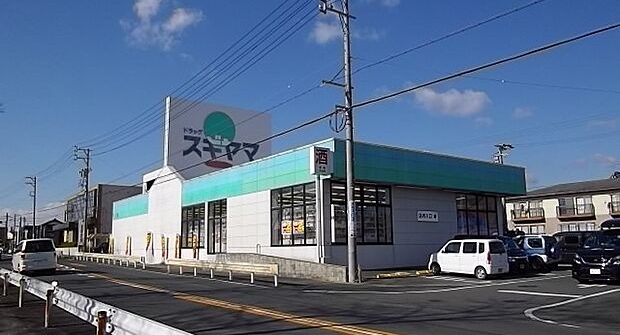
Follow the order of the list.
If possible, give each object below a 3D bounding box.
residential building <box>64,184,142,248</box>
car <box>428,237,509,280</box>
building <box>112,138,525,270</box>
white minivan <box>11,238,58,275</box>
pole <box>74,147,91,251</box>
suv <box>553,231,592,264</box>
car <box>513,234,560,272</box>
[{"bbox_3d":[-27.991,8.502,71.078,11.000,8.800,23.000,6,-11,-36],"label":"residential building"},{"bbox_3d":[7.028,4.066,21.687,1.480,1.650,3.400,6,-11,-36],"label":"car"},{"bbox_3d":[-2.815,4.766,40.522,16.400,6.250,35.000,6,-11,-36],"label":"building"},{"bbox_3d":[-15.625,5.083,27.420,1.700,1.820,4.500,6,-11,-36],"label":"white minivan"},{"bbox_3d":[-25.730,4.115,55.173,2.200,12.300,0.600,6,-11,-36],"label":"pole"},{"bbox_3d":[14.666,4.569,26.580,1.750,1.820,4.400,6,-11,-36],"label":"suv"},{"bbox_3d":[10.747,4.424,24.641,1.500,1.700,3.400,6,-11,-36],"label":"car"}]

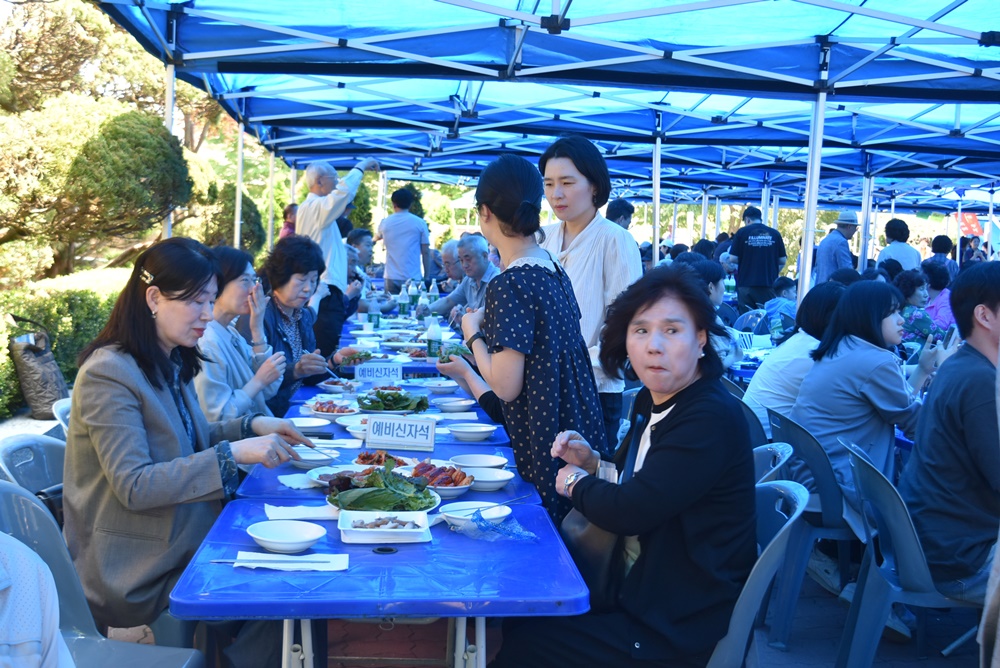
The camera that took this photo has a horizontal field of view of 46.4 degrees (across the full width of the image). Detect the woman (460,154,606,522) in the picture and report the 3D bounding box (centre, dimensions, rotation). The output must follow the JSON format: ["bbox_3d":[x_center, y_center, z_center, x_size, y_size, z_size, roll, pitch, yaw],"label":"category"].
[{"bbox_3d":[0.095,0.320,3.150,0.400,1.600,0.460,5,6,32],"label":"woman"}]

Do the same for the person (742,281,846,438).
[{"bbox_3d":[1.280,0.400,4.680,0.700,1.210,0.460,0,6,-16],"label":"person"}]

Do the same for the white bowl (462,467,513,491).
[{"bbox_3d":[-0.043,0.384,3.073,0.168,0.040,0.168,1,5,0],"label":"white bowl"}]

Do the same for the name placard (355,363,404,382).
[{"bbox_3d":[-0.509,0.166,4.927,0.200,0.096,0.055,1,6,-10],"label":"name placard"}]

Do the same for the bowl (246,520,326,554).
[{"bbox_3d":[-0.452,0.432,2.464,0.168,0.040,0.168,1,5,0],"label":"bowl"}]

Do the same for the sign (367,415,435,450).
[{"bbox_3d":[-0.294,0.302,3.574,0.210,0.096,0.055,2,6,10],"label":"sign"}]

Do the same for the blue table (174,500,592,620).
[{"bbox_3d":[-0.245,0.791,2.436,0.750,0.720,0.750,1,5,-5],"label":"blue table"}]

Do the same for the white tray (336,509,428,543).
[{"bbox_3d":[-0.236,0.403,2.430,0.189,0.032,0.153,1,5,-5],"label":"white tray"}]

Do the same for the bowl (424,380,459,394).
[{"bbox_3d":[-0.230,0.216,4.617,0.141,0.038,0.141,1,5,-5],"label":"bowl"}]

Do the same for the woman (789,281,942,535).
[{"bbox_3d":[1.306,0.435,4.097,0.600,1.210,0.470,1,5,-5],"label":"woman"}]

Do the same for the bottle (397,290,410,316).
[{"bbox_3d":[-0.700,-0.238,8.585,0.074,0.243,0.074,1,5,-5],"label":"bottle"}]

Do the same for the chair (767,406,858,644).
[{"bbox_3d":[1.175,0.646,4.105,0.520,0.780,0.470,1,5,-5],"label":"chair"}]

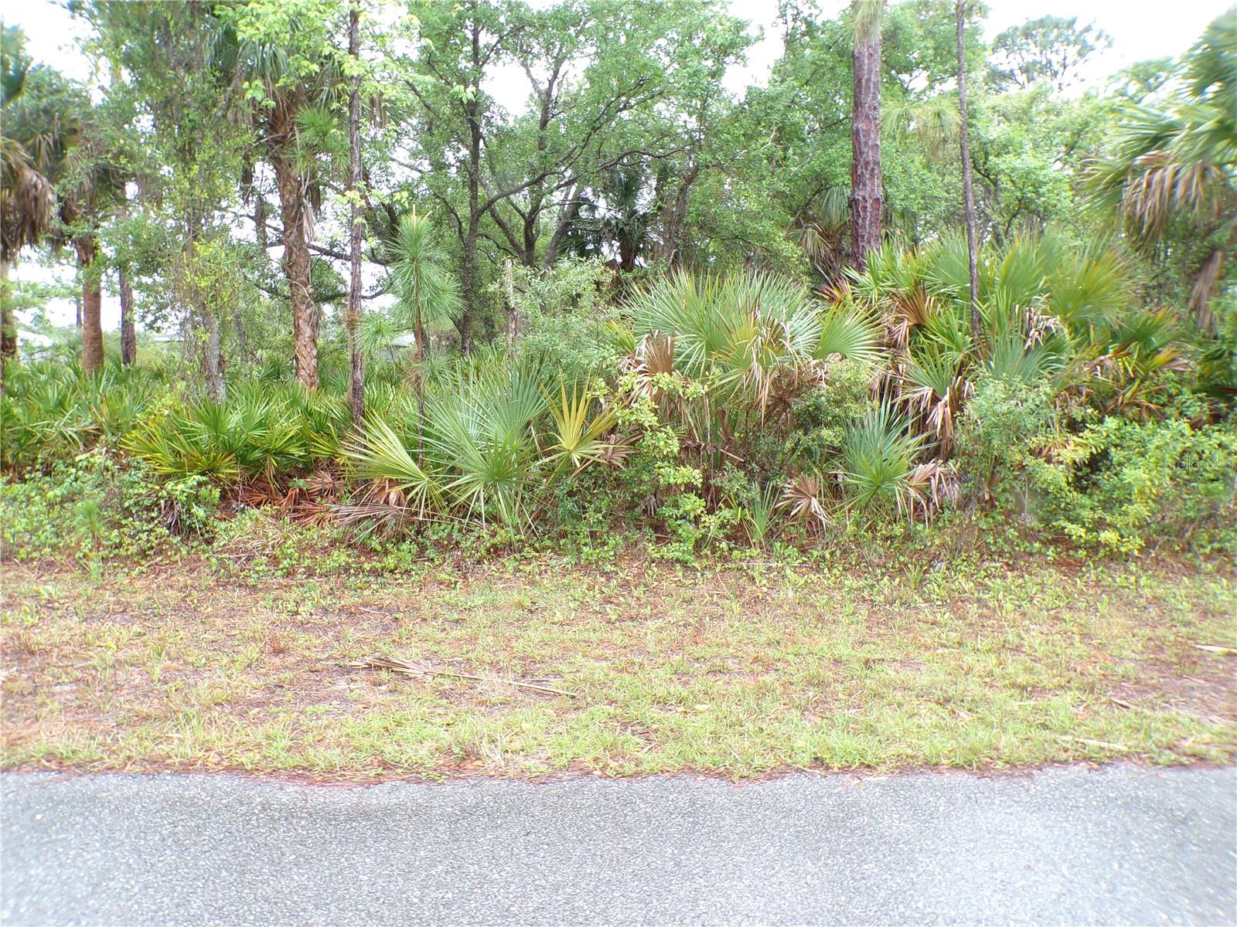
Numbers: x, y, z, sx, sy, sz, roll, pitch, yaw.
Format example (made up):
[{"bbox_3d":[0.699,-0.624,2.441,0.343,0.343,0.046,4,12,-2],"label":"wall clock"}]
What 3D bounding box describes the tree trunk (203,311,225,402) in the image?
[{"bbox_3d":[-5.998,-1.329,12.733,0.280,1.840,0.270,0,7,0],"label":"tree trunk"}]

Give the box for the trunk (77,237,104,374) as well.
[{"bbox_3d":[-9.226,-2.401,15.019,0.380,3.070,0.360,2,7,0],"label":"trunk"}]

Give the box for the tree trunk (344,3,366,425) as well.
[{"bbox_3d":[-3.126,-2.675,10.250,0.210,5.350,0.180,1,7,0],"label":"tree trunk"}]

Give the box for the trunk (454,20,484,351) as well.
[{"bbox_3d":[-2.922,-4.880,16.831,0.500,7.130,0.420,1,7,0],"label":"trunk"}]

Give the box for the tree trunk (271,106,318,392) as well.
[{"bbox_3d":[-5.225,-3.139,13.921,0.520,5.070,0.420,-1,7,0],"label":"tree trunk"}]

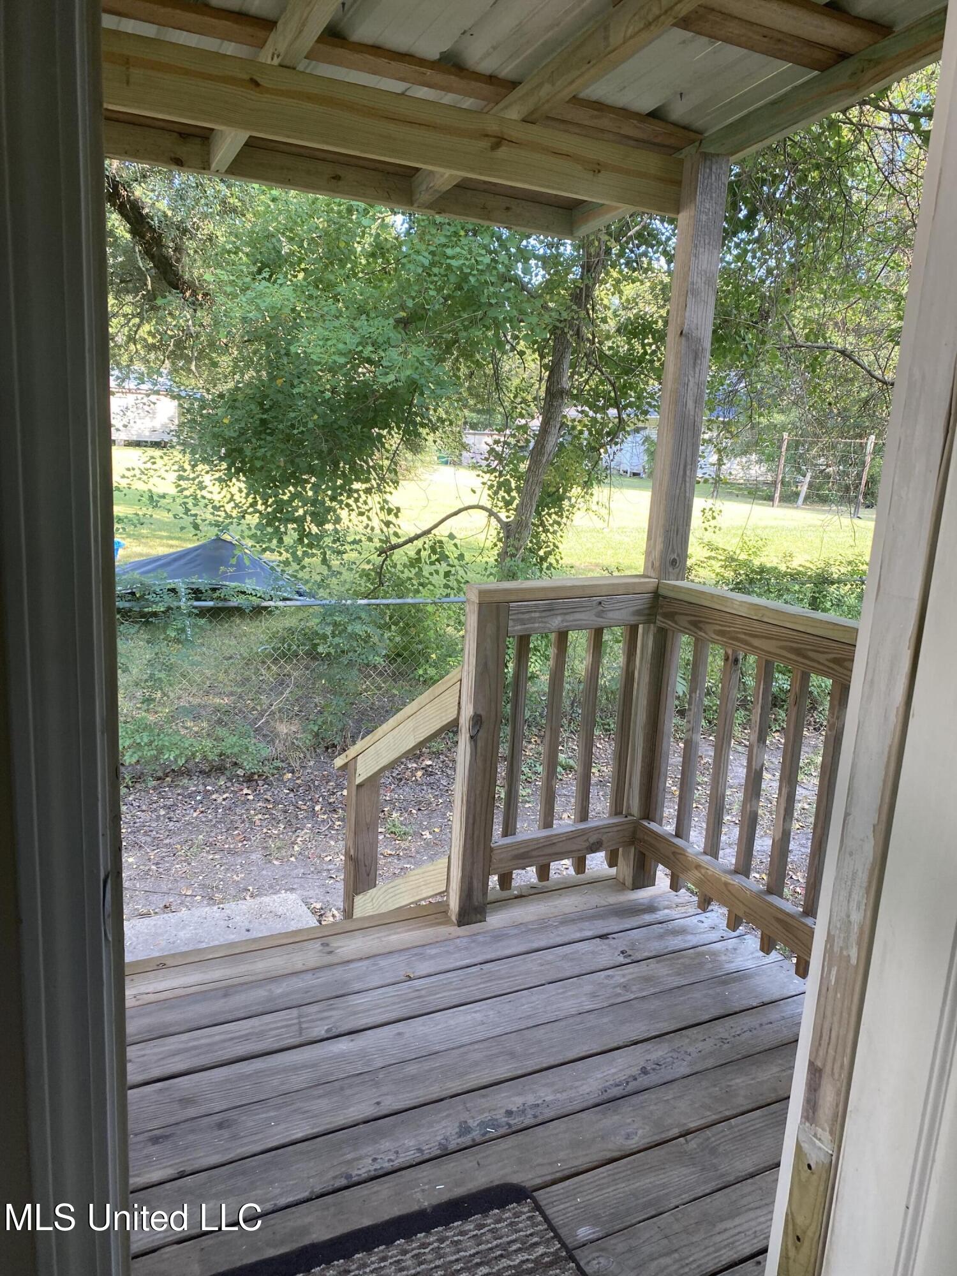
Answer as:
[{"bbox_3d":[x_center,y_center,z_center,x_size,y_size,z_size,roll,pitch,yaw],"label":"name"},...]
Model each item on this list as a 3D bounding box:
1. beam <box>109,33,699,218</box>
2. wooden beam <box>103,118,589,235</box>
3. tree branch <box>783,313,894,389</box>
[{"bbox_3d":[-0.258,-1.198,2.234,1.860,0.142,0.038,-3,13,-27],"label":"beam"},{"bbox_3d":[-0.477,-1.324,2.752,1.820,0.088,0.038,-3,13,-27],"label":"wooden beam"},{"bbox_3d":[2.828,-2.243,7.500,0.950,0.500,0.400,7,13,19],"label":"tree branch"}]

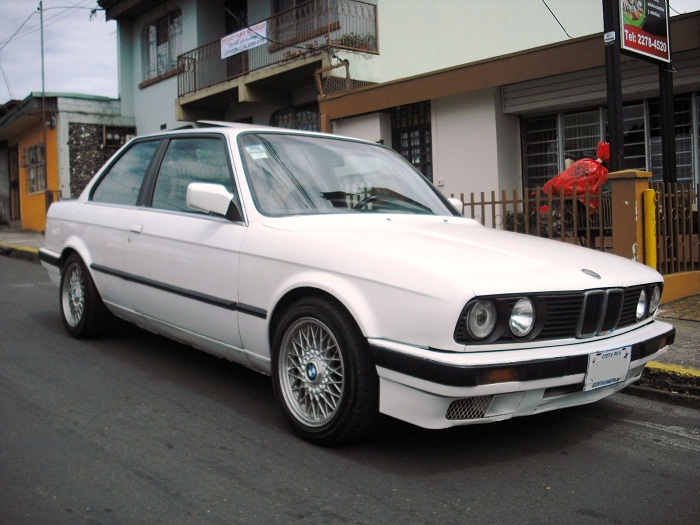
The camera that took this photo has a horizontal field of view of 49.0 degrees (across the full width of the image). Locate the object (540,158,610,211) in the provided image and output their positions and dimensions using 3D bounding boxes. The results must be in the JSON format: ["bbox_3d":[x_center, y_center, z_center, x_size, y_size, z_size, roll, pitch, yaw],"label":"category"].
[{"bbox_3d":[2.102,-0.740,7.196,0.460,0.500,0.580,-2,6,-39],"label":"object"}]

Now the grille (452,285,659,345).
[{"bbox_3d":[0.909,0.183,2.941,1.360,0.195,0.150,-2,6,-39],"label":"grille"}]

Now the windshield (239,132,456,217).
[{"bbox_3d":[-0.022,-0.488,4.043,1.340,0.130,0.660,-2,45,-39],"label":"windshield"}]

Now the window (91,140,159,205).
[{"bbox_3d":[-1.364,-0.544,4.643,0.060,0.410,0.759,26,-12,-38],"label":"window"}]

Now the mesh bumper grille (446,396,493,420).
[{"bbox_3d":[0.403,0.494,2.592,0.190,0.072,0.050,-1,6,-30],"label":"mesh bumper grille"}]

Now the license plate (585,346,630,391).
[{"bbox_3d":[0.964,0.400,2.876,0.300,0.151,0.012,-2,6,-39],"label":"license plate"}]

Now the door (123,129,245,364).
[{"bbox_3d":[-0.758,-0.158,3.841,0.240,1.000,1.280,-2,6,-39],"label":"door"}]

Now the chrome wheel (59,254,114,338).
[{"bbox_3d":[-1.722,0.194,5.034,0.200,0.610,0.610,-2,6,-39],"label":"chrome wheel"}]

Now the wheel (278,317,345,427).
[{"bbox_3d":[-0.102,0.427,3.053,0.160,0.425,0.425,-2,6,-39],"label":"wheel"}]

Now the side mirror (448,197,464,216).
[{"bbox_3d":[0.611,-0.336,4.563,0.220,0.130,0.120,-2,6,-39],"label":"side mirror"}]

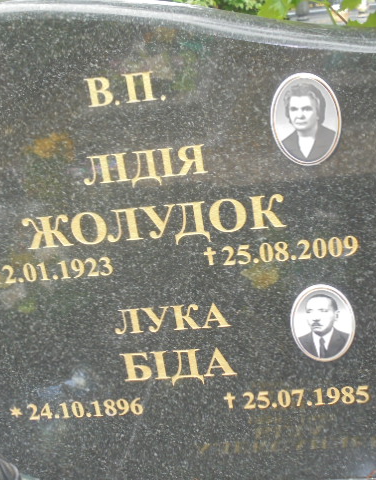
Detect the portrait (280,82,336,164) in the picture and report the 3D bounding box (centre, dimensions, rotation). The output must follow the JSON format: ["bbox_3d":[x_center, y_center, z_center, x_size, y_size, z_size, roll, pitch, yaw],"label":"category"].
[{"bbox_3d":[0.152,-0.145,1.002,0.070,0.105,0.010,-5,20,9],"label":"portrait"}]

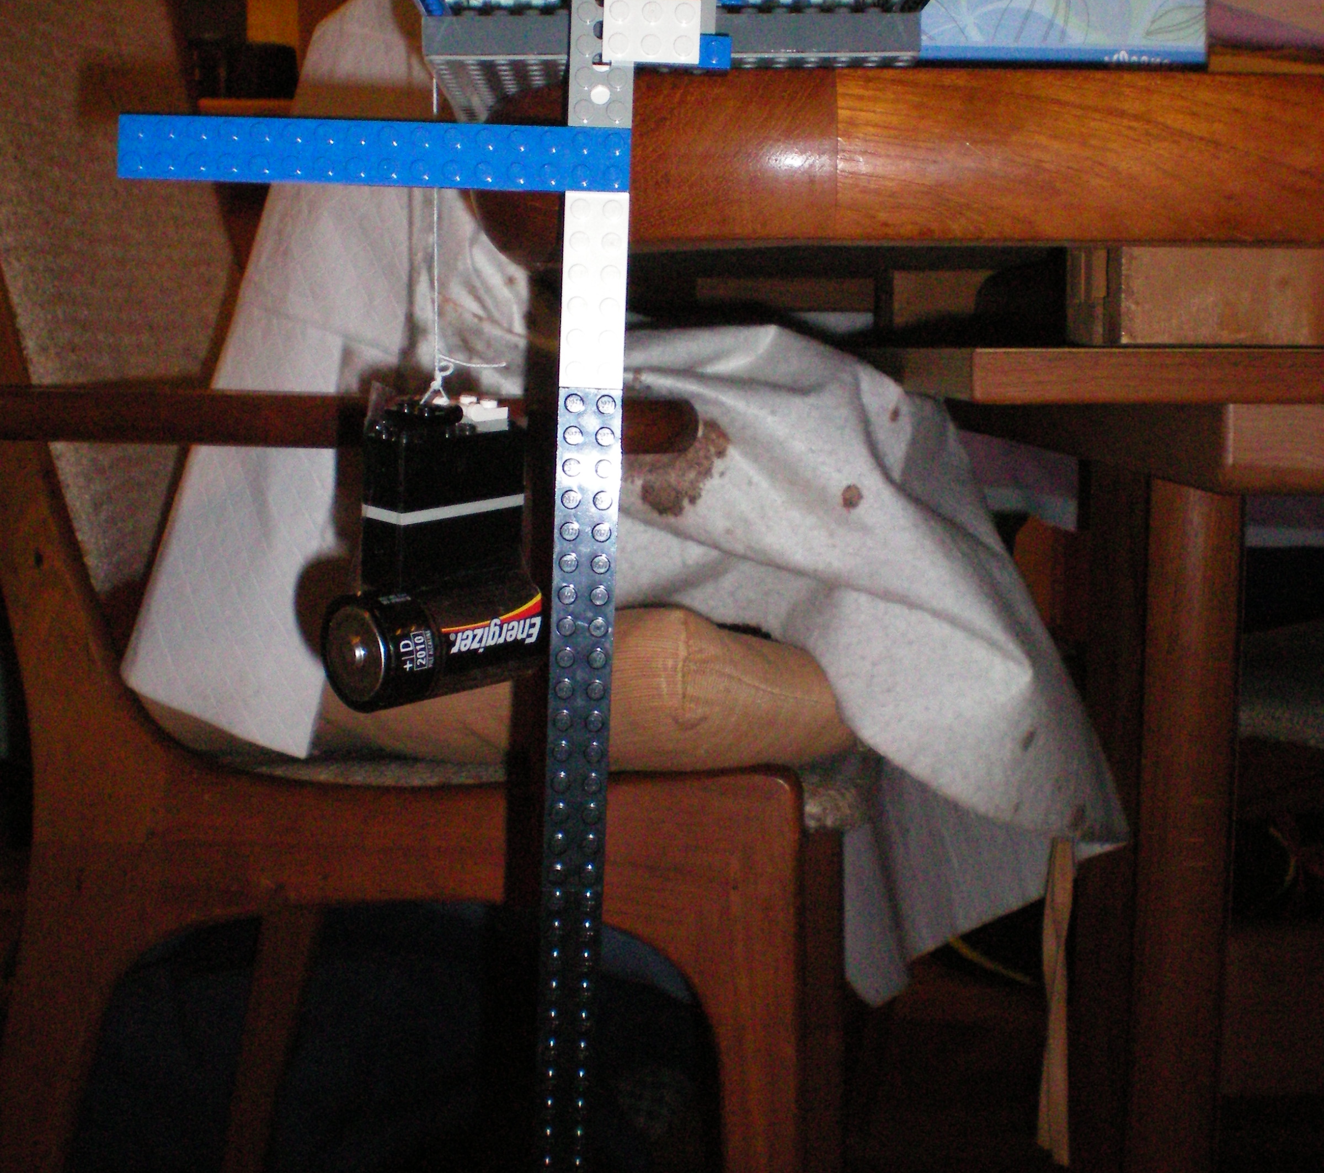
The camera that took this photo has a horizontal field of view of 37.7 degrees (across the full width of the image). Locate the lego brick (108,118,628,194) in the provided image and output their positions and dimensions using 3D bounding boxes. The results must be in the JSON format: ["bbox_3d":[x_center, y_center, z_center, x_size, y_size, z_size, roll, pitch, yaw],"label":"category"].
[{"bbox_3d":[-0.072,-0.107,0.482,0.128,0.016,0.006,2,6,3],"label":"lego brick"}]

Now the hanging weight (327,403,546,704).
[{"bbox_3d":[-0.062,-0.009,0.552,0.034,0.083,0.060,13,16,39],"label":"hanging weight"}]

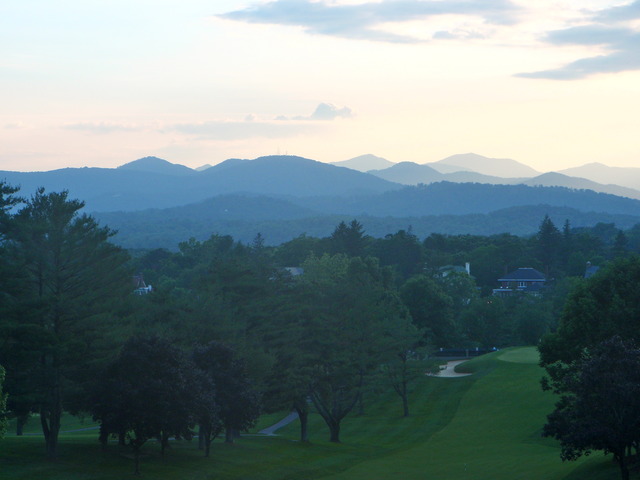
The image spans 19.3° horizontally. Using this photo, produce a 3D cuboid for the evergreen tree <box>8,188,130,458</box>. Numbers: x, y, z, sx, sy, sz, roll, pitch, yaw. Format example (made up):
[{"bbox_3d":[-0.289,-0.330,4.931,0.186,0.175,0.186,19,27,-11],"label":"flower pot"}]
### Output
[{"bbox_3d":[-27.230,9.080,205.000,13.260,29.350,13.000,0,1,0],"label":"evergreen tree"}]

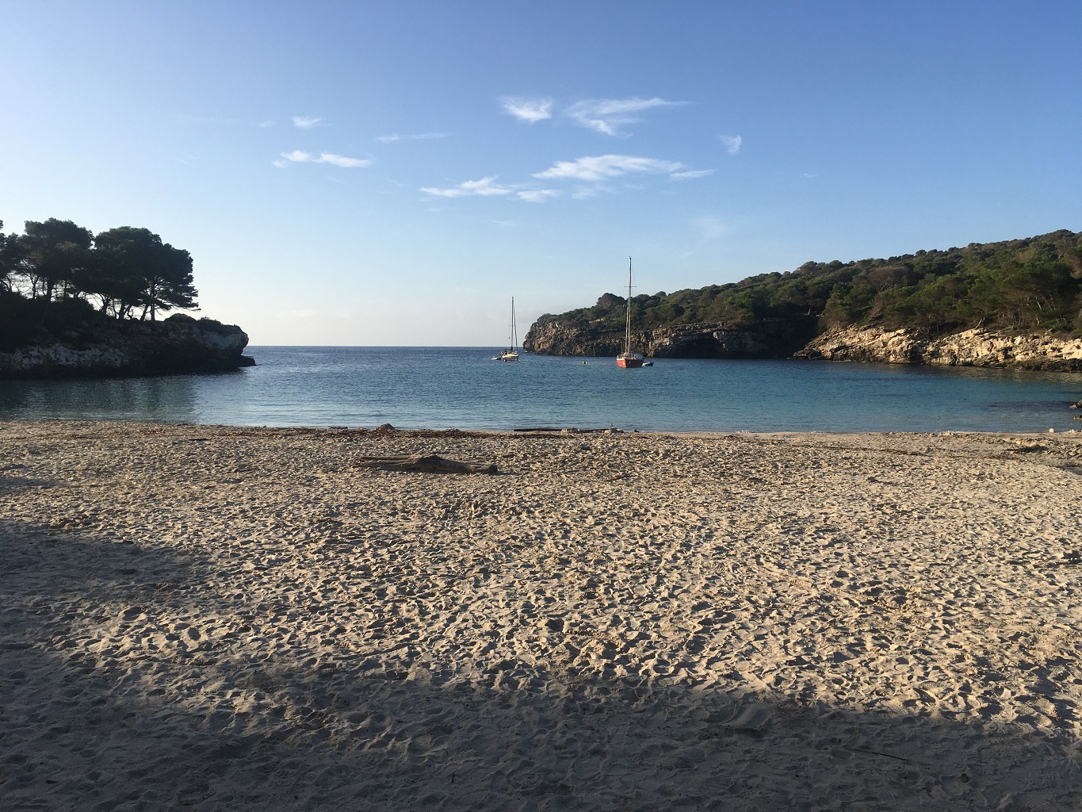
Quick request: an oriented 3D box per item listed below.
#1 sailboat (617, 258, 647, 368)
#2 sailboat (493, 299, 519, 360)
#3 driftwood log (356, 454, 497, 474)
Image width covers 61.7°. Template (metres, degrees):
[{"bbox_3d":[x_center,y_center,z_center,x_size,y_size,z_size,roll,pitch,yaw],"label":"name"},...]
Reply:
[{"bbox_3d":[12.200,-12.900,124.000,3.600,14.900,11.000,1,4,10],"label":"sailboat"},{"bbox_3d":[-5.500,-14.400,169.000,3.000,12.000,9.300,-1,4,-14],"label":"sailboat"},{"bbox_3d":[-1.770,0.890,13.900,2.150,0.270,0.500,1,4,17],"label":"driftwood log"}]

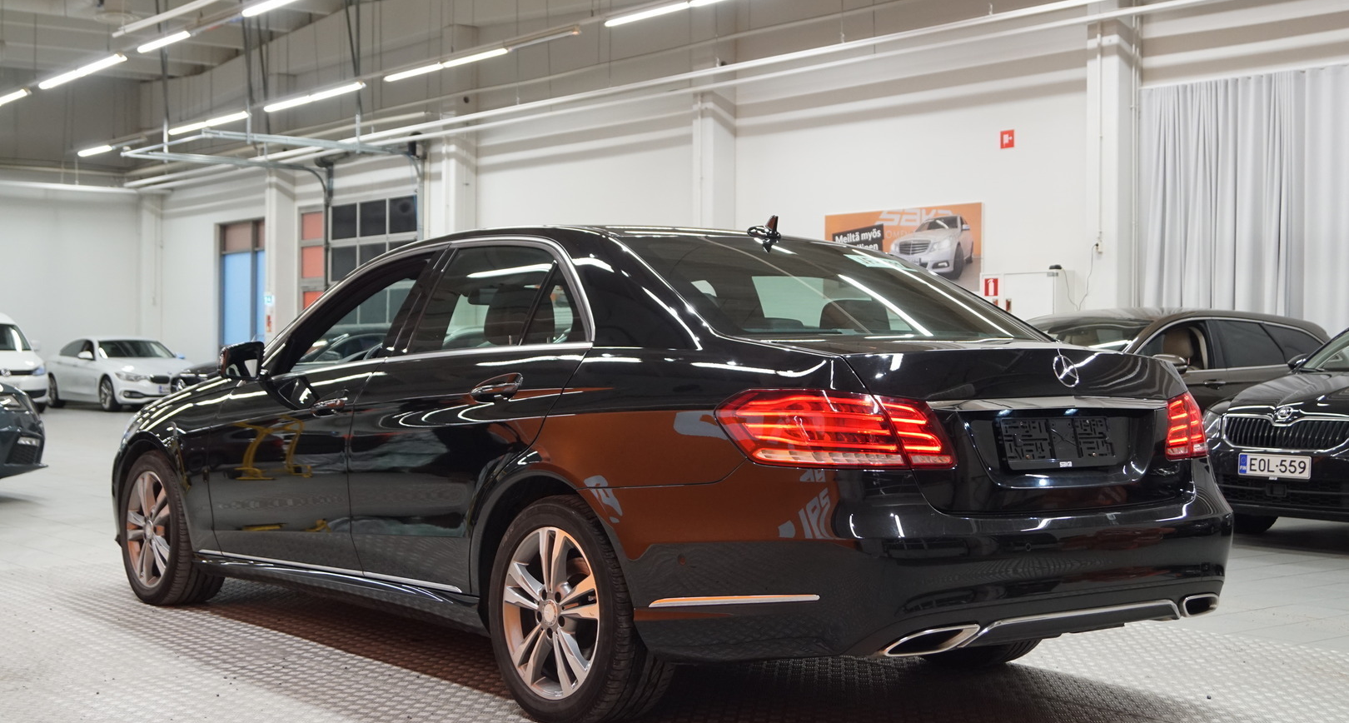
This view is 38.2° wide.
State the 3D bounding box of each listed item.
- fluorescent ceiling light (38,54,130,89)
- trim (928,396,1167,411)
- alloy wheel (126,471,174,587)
[{"bbox_3d":[-7.624,-3.709,25.040,0.090,0.080,3.390,1,0,-37],"label":"fluorescent ceiling light"},{"bbox_3d":[1.015,0.107,5.080,0.930,0.042,0.070,0,0,-37],"label":"trim"},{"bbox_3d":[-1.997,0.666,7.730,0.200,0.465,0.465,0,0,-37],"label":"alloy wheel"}]

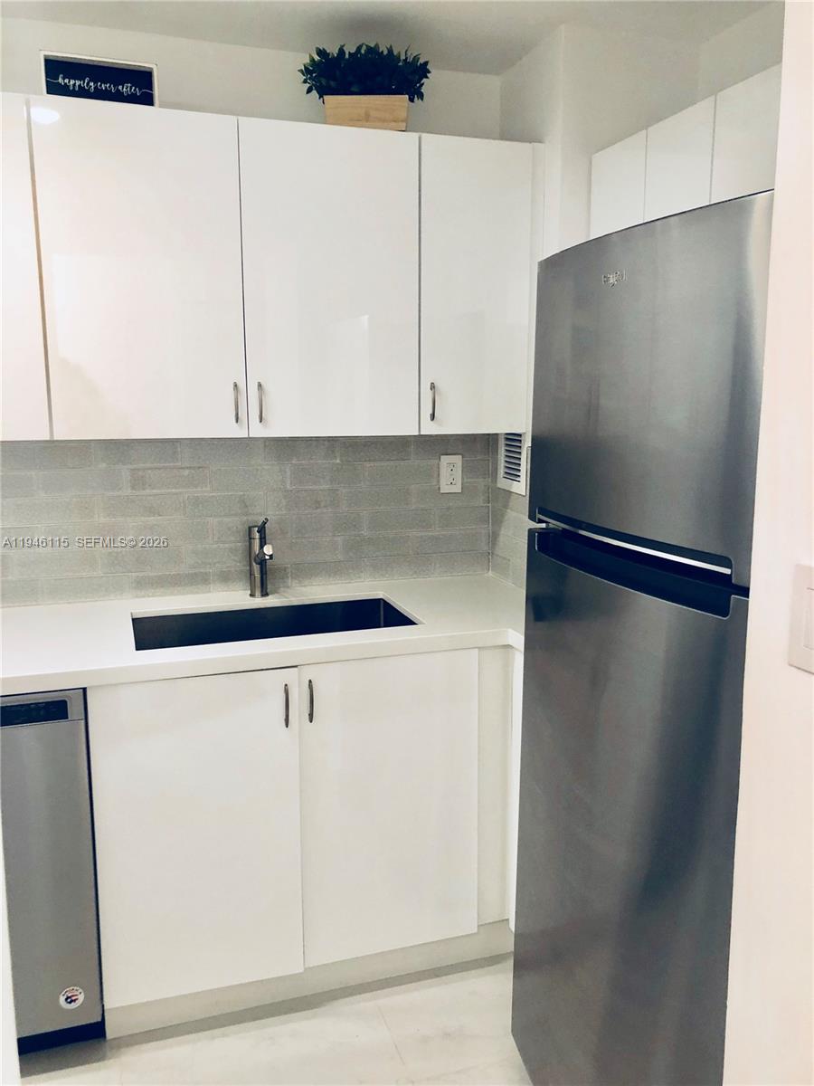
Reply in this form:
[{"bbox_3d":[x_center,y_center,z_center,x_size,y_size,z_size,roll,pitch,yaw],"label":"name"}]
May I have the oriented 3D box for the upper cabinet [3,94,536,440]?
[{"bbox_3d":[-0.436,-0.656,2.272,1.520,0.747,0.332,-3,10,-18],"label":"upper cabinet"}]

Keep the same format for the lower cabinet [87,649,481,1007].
[{"bbox_3d":[-0.345,0.602,2.341,0.897,0.775,0.624,-3,10,-18],"label":"lower cabinet"}]

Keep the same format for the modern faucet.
[{"bbox_3d":[-0.394,0.050,2.394,0.058,0.232,0.234,-3,10,-18],"label":"modern faucet"}]

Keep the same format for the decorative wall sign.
[{"bbox_3d":[-0.703,-1.050,2.025,0.251,0.112,0.040,-3,10,-18],"label":"decorative wall sign"}]

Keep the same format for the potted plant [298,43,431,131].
[{"bbox_3d":[-0.105,-1.131,2.200,0.330,0.212,0.190,0,9,1],"label":"potted plant"}]

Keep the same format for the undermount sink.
[{"bbox_3d":[-0.335,0.317,2.256,0.698,0.227,0.390,-3,10,-18],"label":"undermount sink"}]

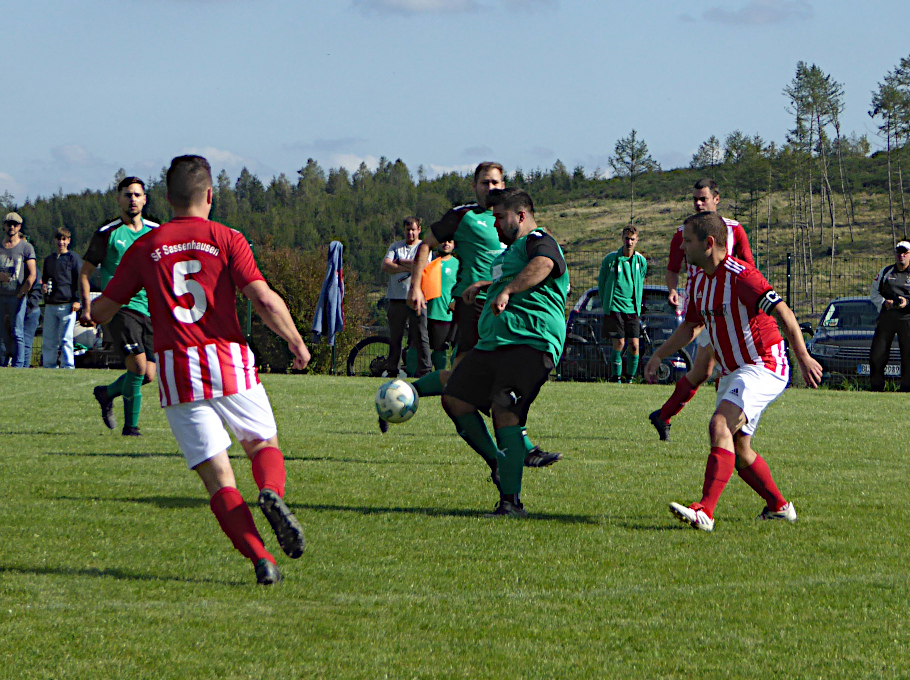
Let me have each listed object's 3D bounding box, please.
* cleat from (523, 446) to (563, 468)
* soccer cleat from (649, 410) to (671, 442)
[{"bbox_3d":[0.530,0.707,16.750,0.280,0.115,0.105,13,3,28],"label":"cleat"},{"bbox_3d":[1.429,0.600,19.400,0.110,0.280,0.100,-29,-20,12],"label":"soccer cleat"}]

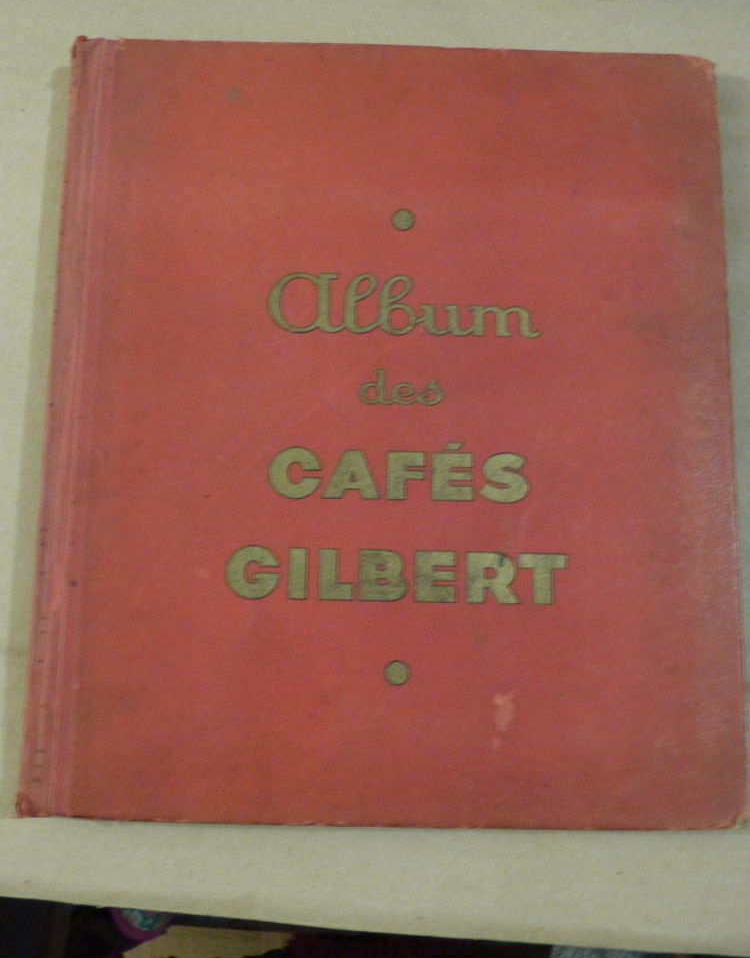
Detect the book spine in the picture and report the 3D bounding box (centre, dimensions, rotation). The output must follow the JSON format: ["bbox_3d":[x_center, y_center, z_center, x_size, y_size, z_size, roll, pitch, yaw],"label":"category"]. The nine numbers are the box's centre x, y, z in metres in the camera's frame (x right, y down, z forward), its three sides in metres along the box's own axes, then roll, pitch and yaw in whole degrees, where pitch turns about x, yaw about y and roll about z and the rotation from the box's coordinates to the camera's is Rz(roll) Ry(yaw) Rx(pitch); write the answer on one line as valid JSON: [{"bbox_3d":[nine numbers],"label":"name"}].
[{"bbox_3d":[-0.113,-0.025,0.347,0.019,0.018,0.291,1,82,-1],"label":"book spine"}]

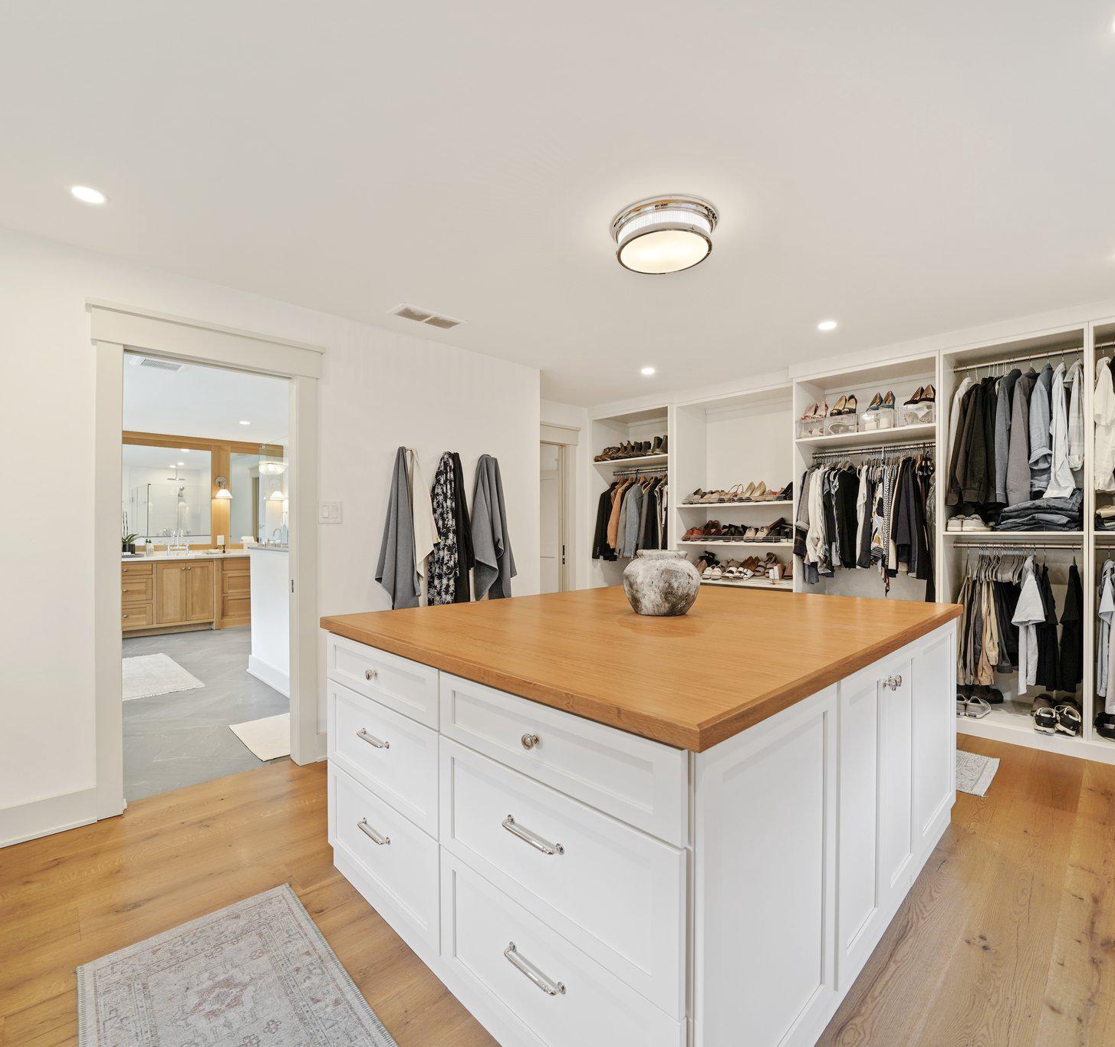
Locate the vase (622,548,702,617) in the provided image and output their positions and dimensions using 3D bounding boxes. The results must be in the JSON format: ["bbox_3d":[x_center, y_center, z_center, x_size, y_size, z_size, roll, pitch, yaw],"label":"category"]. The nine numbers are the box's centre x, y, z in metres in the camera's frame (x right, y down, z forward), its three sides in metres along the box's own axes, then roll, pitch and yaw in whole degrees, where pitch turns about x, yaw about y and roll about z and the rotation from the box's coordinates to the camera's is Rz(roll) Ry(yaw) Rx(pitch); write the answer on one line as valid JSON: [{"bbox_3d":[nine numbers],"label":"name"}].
[{"bbox_3d":[0.402,0.225,2.026,0.294,0.240,0.294,0,0,0],"label":"vase"}]

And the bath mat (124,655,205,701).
[{"bbox_3d":[-3.667,1.267,4.292,0.950,0.010,1.550,0,0,-43],"label":"bath mat"}]

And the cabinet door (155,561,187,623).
[{"bbox_3d":[-4.423,0.794,6.009,0.285,0.690,0.022,0,0,-42],"label":"cabinet door"}]

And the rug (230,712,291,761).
[{"bbox_3d":[-1.627,1.262,3.188,0.480,0.012,0.690,0,0,-43],"label":"rug"}]

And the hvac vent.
[{"bbox_3d":[-0.729,-1.157,2.972,0.400,0.015,0.196,0,0,-43],"label":"hvac vent"}]

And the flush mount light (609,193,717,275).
[{"bbox_3d":[0.421,-1.113,2.065,0.420,0.105,0.420,0,0,0],"label":"flush mount light"}]

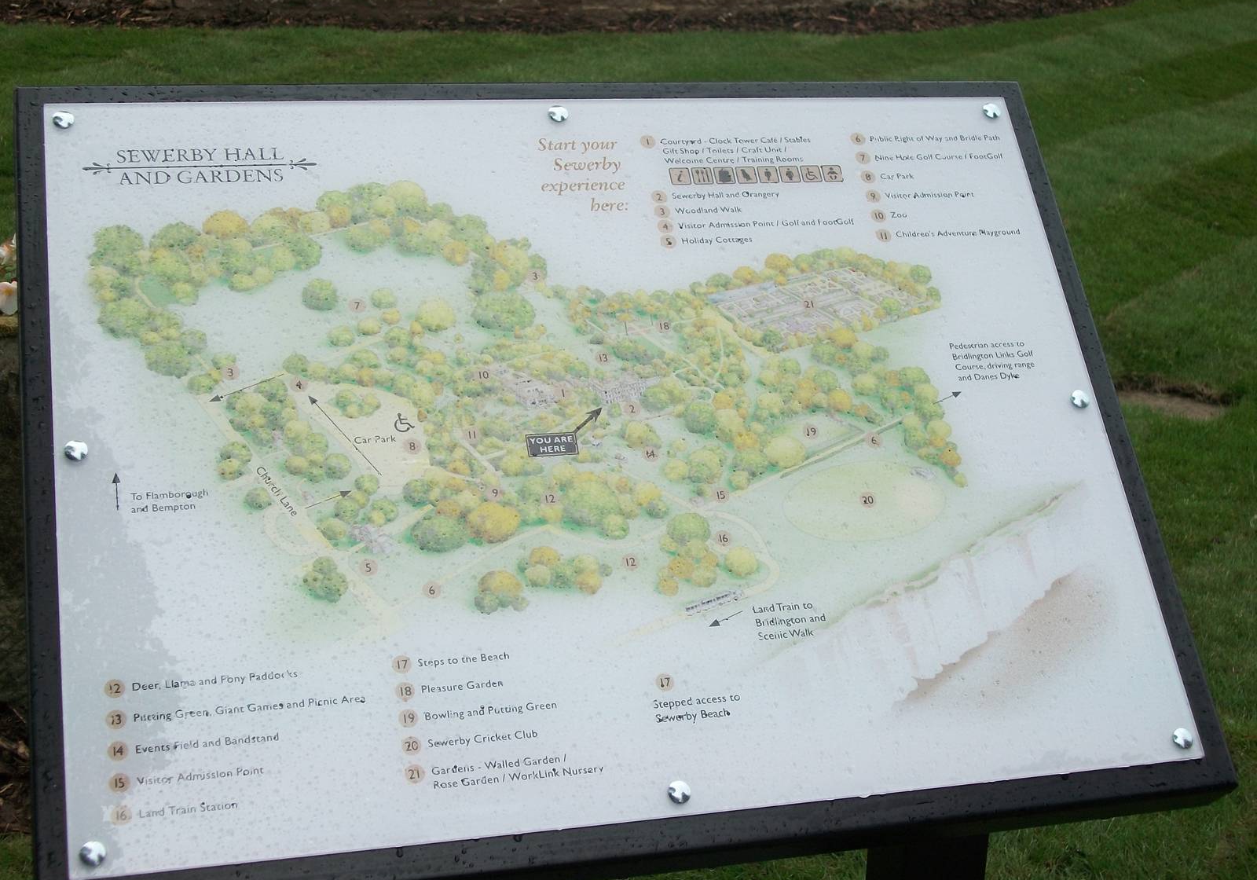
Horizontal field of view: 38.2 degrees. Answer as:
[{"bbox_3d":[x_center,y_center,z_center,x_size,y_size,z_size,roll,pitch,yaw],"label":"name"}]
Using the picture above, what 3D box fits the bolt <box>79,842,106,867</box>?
[{"bbox_3d":[-0.392,0.302,1.327,0.019,0.019,0.005,-3,-26,-15],"label":"bolt"}]

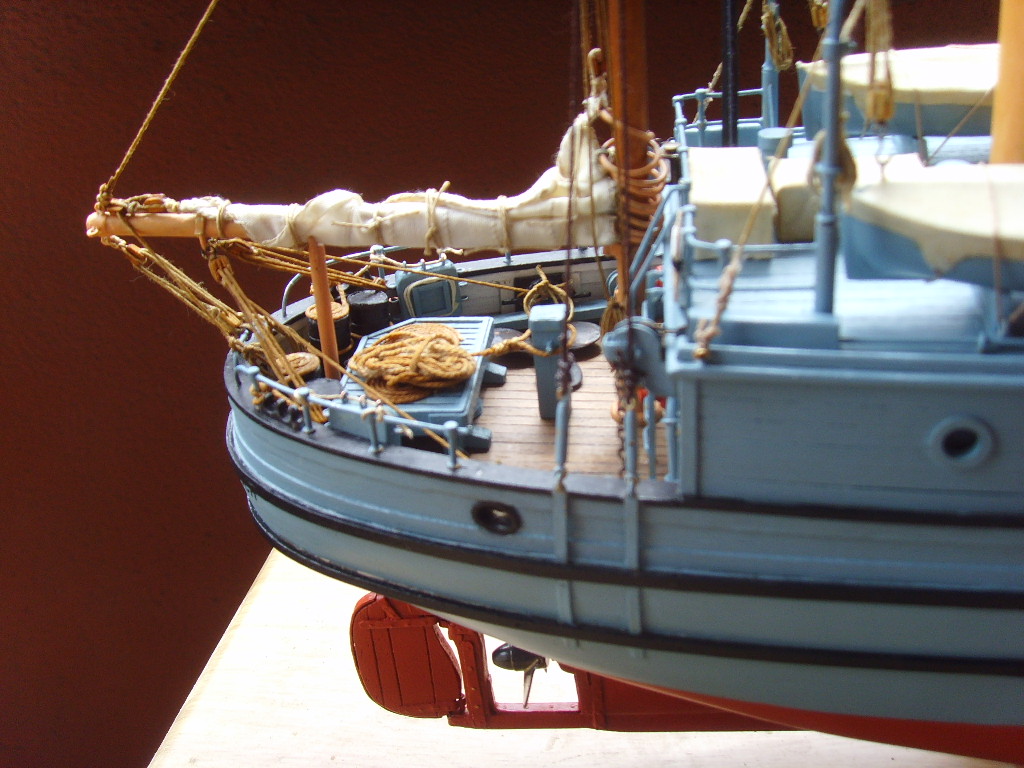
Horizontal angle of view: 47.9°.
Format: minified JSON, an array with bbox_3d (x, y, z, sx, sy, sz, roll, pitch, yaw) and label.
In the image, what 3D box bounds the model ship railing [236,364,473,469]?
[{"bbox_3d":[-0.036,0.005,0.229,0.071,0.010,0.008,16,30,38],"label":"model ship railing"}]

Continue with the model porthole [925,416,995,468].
[{"bbox_3d":[0.072,0.009,0.184,0.010,0.010,0.002,0,24,9],"label":"model porthole"}]

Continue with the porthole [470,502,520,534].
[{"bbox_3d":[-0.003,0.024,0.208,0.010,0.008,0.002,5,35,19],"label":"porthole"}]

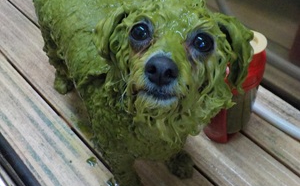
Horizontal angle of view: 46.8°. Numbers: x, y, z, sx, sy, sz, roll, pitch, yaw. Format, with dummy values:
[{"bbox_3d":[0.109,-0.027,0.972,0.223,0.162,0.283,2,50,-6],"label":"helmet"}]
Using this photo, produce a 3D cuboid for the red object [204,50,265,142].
[{"bbox_3d":[0.141,-0.005,0.595,0.085,0.226,0.073,-39,59,-19],"label":"red object"}]

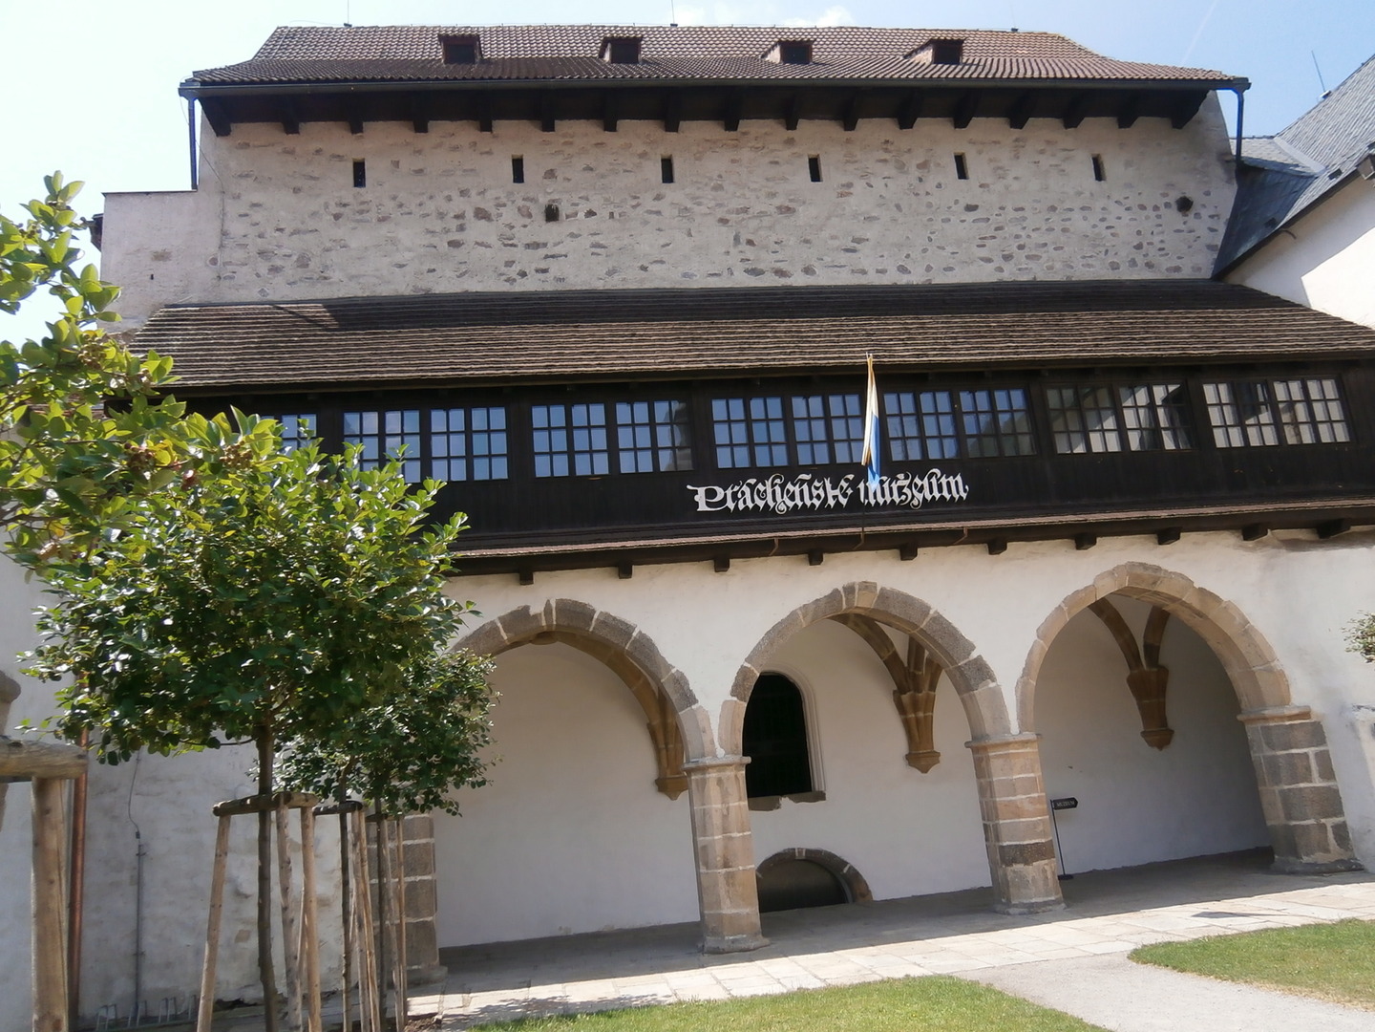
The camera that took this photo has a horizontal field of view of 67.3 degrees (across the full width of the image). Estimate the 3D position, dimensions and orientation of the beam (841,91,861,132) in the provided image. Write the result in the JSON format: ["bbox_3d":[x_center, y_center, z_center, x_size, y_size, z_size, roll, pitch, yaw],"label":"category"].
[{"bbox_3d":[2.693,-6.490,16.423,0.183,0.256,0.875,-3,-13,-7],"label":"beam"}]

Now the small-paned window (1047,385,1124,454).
[{"bbox_3d":[5.057,-1.224,13.150,0.892,0.917,0.088,-3,-13,-7],"label":"small-paned window"}]

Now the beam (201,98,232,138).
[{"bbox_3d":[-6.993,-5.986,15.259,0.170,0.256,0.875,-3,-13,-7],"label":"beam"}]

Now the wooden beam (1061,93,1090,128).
[{"bbox_3d":[7.199,-7.441,19.049,0.200,0.270,0.620,-3,-13,-9],"label":"wooden beam"}]

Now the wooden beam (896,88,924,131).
[{"bbox_3d":[3.733,-6.683,16.919,0.226,0.220,0.890,-3,-12,-8],"label":"wooden beam"}]

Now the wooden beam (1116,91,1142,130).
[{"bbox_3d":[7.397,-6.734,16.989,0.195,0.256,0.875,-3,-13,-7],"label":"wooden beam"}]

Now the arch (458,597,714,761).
[{"bbox_3d":[-1.688,2.198,13.445,3.844,2.205,0.500,-3,-13,-9],"label":"arch"}]

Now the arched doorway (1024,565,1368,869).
[{"bbox_3d":[6.471,2.754,14.039,4.419,4.237,0.550,-3,-12,-9],"label":"arched doorway"}]

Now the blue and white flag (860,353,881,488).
[{"bbox_3d":[2.327,-1.190,13.227,0.190,1.750,0.300,-3,7,-9],"label":"blue and white flag"}]

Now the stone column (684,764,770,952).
[{"bbox_3d":[0.509,4.087,12.722,0.740,2.229,0.660,-3,-12,-9],"label":"stone column"}]

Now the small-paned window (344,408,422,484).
[{"bbox_3d":[-3.943,-0.899,13.363,0.973,0.984,0.080,-3,-13,-9],"label":"small-paned window"}]

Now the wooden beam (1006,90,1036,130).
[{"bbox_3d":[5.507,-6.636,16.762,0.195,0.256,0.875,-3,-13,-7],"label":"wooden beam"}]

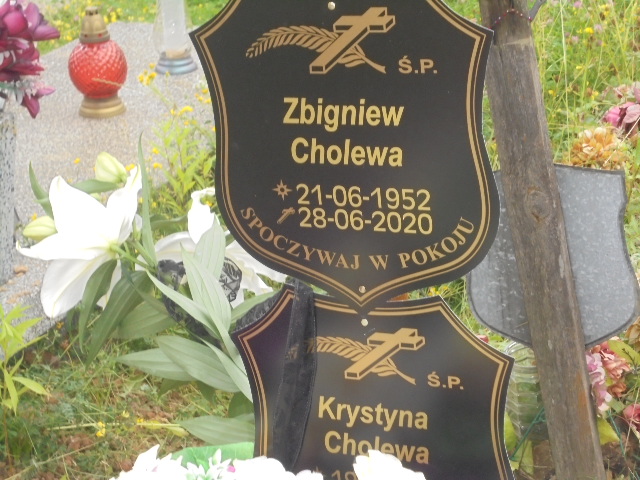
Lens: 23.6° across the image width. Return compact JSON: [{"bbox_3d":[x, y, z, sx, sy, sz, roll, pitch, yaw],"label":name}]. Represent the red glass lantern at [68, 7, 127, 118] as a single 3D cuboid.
[{"bbox_3d":[-0.471,-0.380,3.250,0.123,0.226,0.123,-2,23,0],"label":"red glass lantern"}]

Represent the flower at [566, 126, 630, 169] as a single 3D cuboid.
[{"bbox_3d":[0.608,-0.193,3.350,0.138,0.105,0.130,-2,23,0],"label":"flower"}]

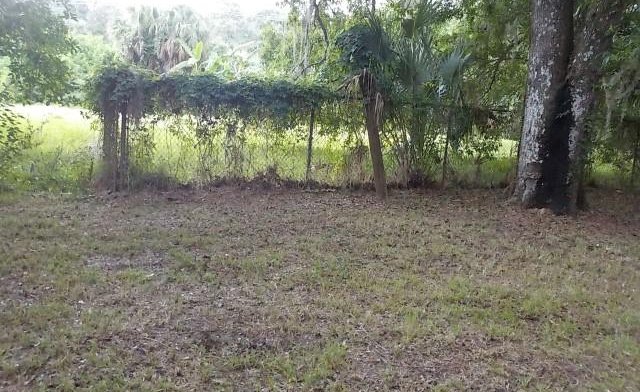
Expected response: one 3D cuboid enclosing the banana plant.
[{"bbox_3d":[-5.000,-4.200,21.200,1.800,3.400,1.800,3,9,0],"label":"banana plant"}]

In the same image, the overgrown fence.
[{"bbox_3d":[0.080,-1.240,11.250,8.800,2.080,0.750,0,10,-18],"label":"overgrown fence"}]

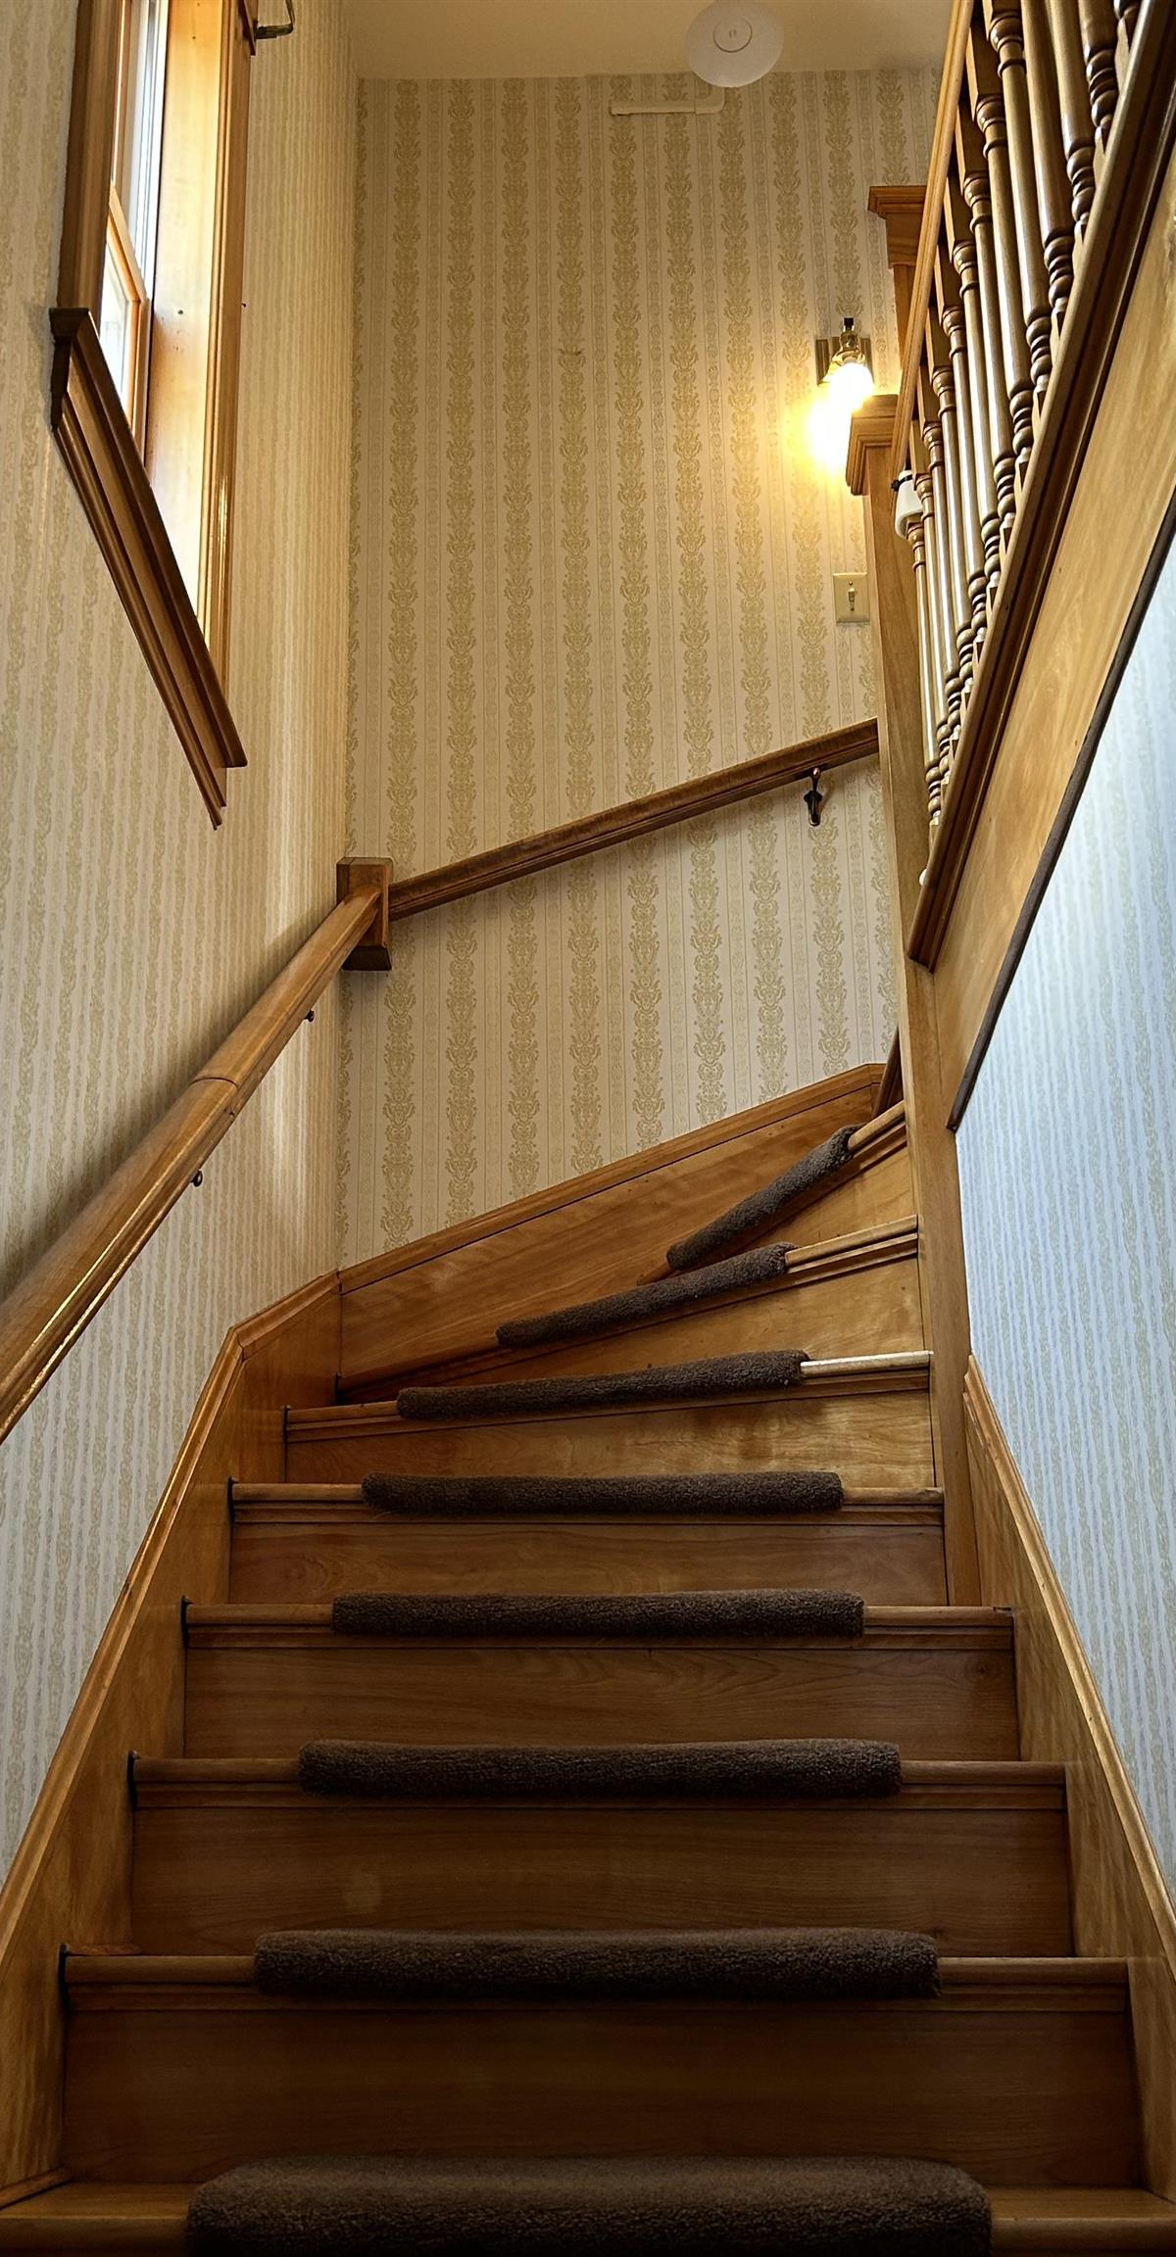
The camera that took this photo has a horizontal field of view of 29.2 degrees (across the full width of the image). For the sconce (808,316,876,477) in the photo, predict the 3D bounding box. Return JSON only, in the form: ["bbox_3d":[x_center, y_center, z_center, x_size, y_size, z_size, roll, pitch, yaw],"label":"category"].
[{"bbox_3d":[0.551,-1.597,4.735,0.120,0.300,0.190,-1,-20,1],"label":"sconce"}]

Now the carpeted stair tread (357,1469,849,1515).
[{"bbox_3d":[0.022,0.509,3.065,0.642,0.057,0.225,-1,-20,1],"label":"carpeted stair tread"}]

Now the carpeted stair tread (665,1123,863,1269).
[{"bbox_3d":[0.378,0.134,3.732,0.225,0.057,0.683,6,-21,-19],"label":"carpeted stair tread"}]

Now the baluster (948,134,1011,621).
[{"bbox_3d":[0.475,-0.883,2.744,0.032,0.804,0.032,-1,-20,1],"label":"baluster"}]

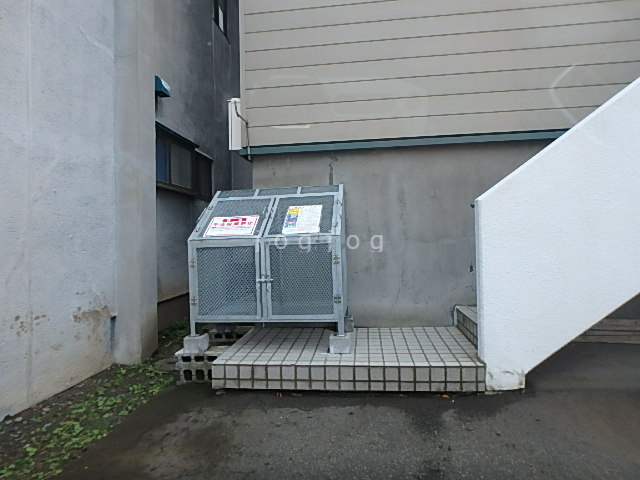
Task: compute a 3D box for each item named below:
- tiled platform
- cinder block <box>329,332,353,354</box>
[{"bbox_3d":[0.244,0.994,3.391,1.993,0.181,1.134,-2,1,7],"label":"tiled platform"},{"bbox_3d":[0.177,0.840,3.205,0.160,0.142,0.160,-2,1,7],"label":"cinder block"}]

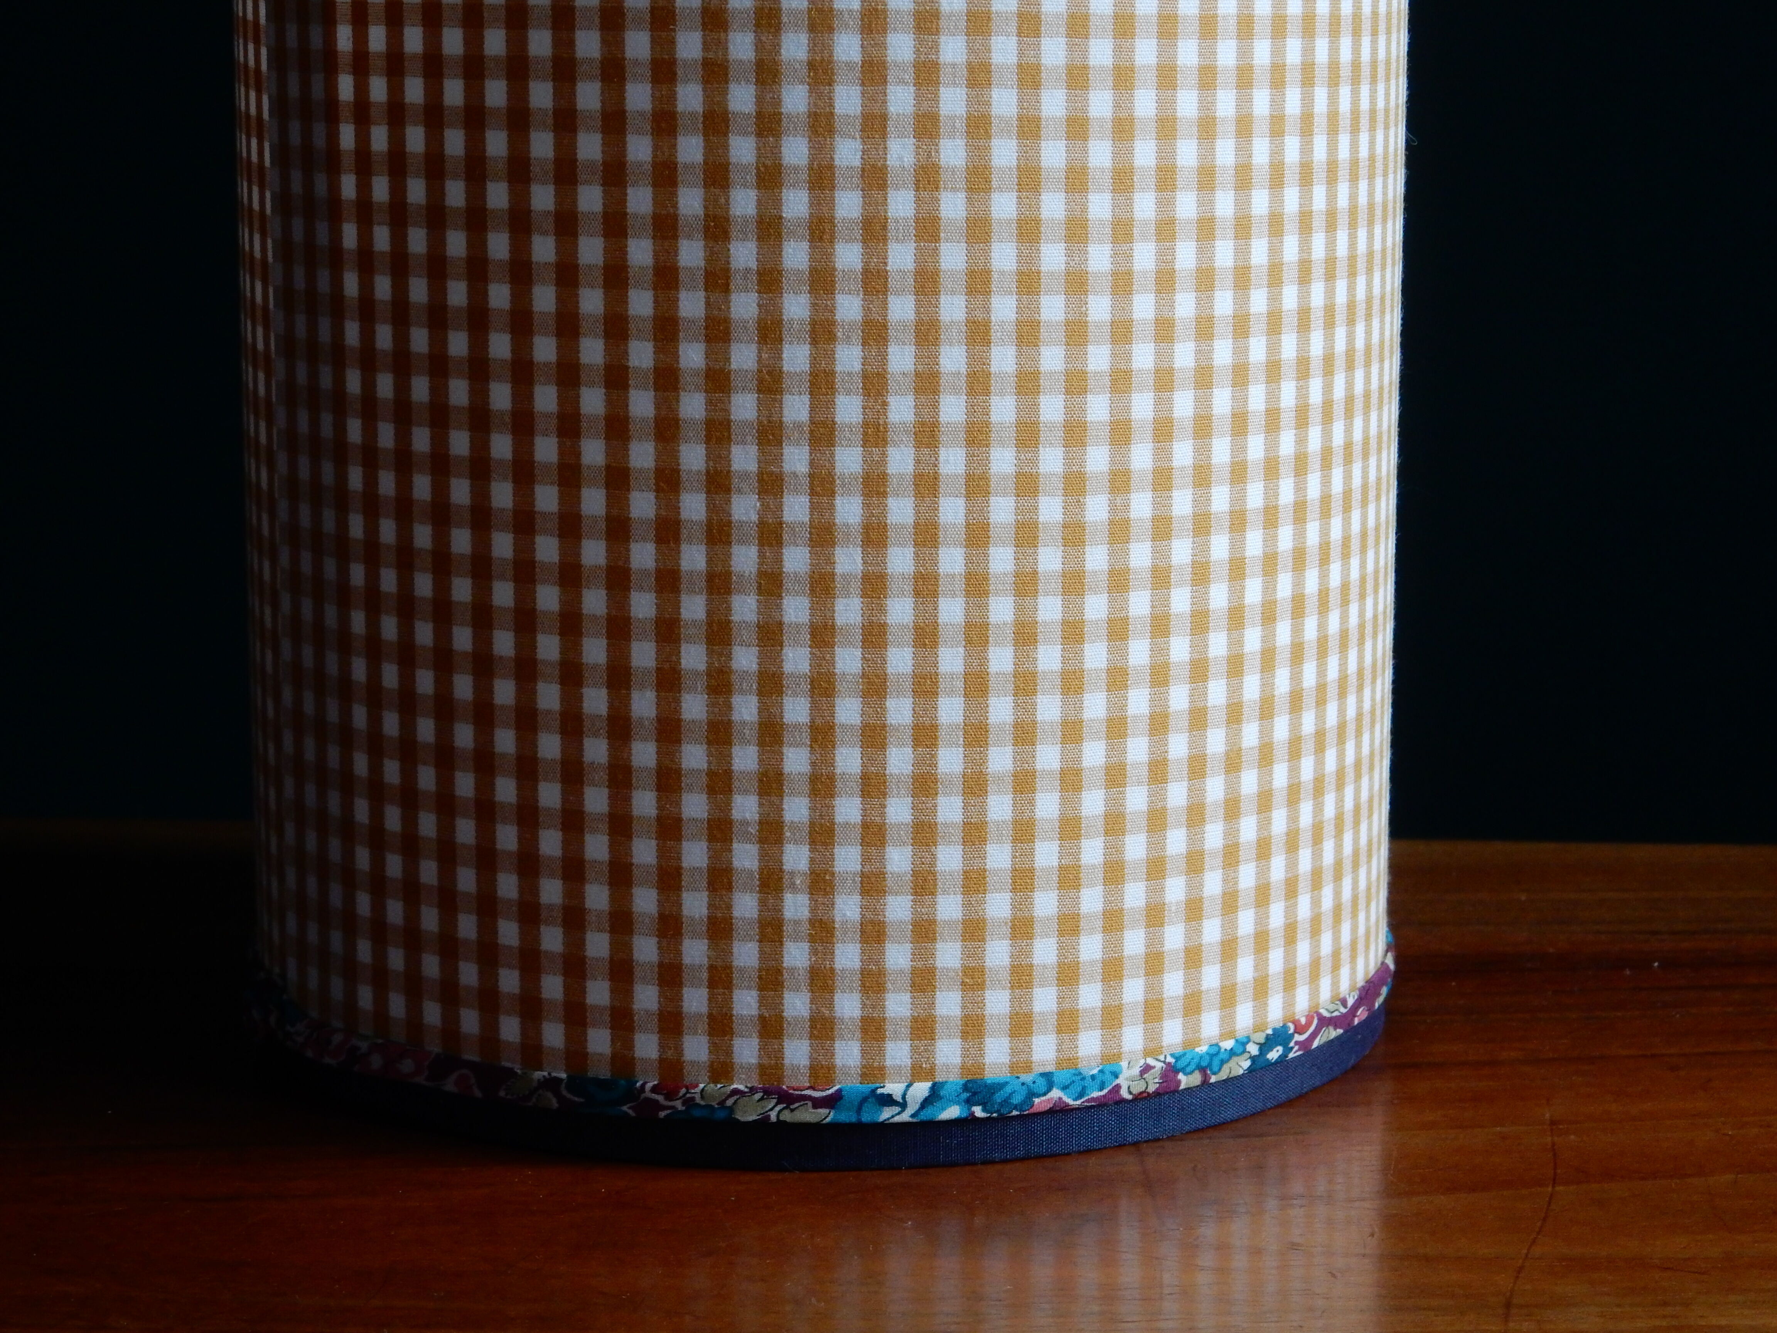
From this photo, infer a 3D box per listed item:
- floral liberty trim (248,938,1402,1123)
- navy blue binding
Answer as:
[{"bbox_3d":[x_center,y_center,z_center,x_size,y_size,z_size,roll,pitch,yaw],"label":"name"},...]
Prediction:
[{"bbox_3d":[-0.009,0.038,0.590,0.155,0.005,0.155,0,11,0],"label":"floral liberty trim"},{"bbox_3d":[-0.009,0.043,0.591,0.153,0.006,0.153,0,11,0],"label":"navy blue binding"}]

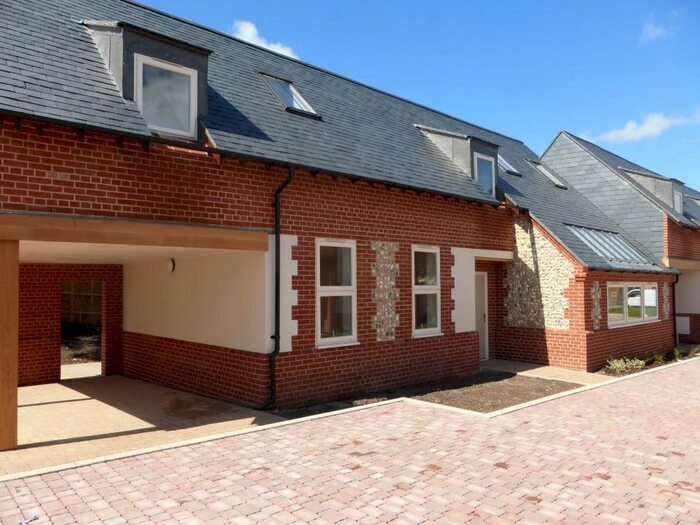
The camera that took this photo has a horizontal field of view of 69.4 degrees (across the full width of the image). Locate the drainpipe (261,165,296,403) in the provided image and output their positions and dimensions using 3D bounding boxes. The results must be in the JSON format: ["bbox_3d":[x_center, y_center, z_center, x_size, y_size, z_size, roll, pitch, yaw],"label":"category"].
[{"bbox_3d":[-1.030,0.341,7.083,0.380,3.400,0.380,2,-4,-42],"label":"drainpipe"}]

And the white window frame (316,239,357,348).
[{"bbox_3d":[-0.207,0.482,8.096,0.880,1.710,0.120,2,-4,-42],"label":"white window frame"}]

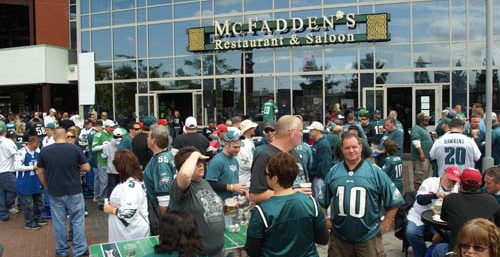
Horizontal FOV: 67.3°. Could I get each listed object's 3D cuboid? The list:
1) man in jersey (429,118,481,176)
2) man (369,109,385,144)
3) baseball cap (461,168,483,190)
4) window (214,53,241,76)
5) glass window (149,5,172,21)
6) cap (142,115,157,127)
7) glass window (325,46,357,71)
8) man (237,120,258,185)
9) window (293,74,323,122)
[{"bbox_3d":[2.893,0.741,5.293,0.640,1.770,0.450,1,3,27],"label":"man in jersey"},{"bbox_3d":[3.354,0.426,9.844,0.560,1.820,0.360,0,3,13],"label":"man"},{"bbox_3d":[2.232,0.498,3.780,0.190,0.140,0.260,1,3,27],"label":"baseball cap"},{"bbox_3d":[-0.871,-2.685,15.907,1.270,0.890,0.080,0,3,16],"label":"window"},{"bbox_3d":[-3.885,-4.975,16.212,1.224,0.651,0.100,0,1,19],"label":"glass window"},{"bbox_3d":[-1.445,-0.112,5.450,0.180,0.140,0.260,-1,3,-12],"label":"cap"},{"bbox_3d":[3.409,-2.612,14.165,1.220,0.870,0.100,0,1,14],"label":"glass window"},{"bbox_3d":[-0.045,0.790,5.750,0.380,1.800,0.520,-1,3,-6],"label":"man"},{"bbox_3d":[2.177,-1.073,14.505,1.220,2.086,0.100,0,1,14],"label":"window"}]

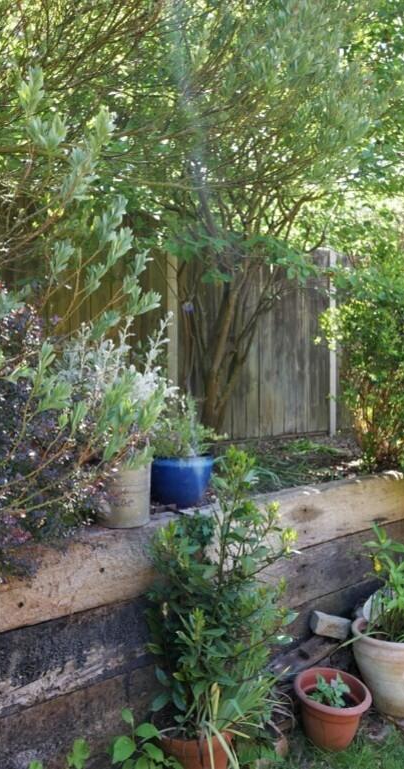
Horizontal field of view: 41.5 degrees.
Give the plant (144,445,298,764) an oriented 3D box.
[{"bbox_3d":[0.063,0.743,1.800,0.490,1.054,0.440,0,0,2],"label":"plant"}]

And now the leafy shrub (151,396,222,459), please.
[{"bbox_3d":[-0.066,0.185,2.260,0.300,0.270,0.280,0,0,-2],"label":"leafy shrub"}]

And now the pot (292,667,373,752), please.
[{"bbox_3d":[0.523,1.342,2.161,0.300,0.225,0.300,7,4,17],"label":"pot"}]

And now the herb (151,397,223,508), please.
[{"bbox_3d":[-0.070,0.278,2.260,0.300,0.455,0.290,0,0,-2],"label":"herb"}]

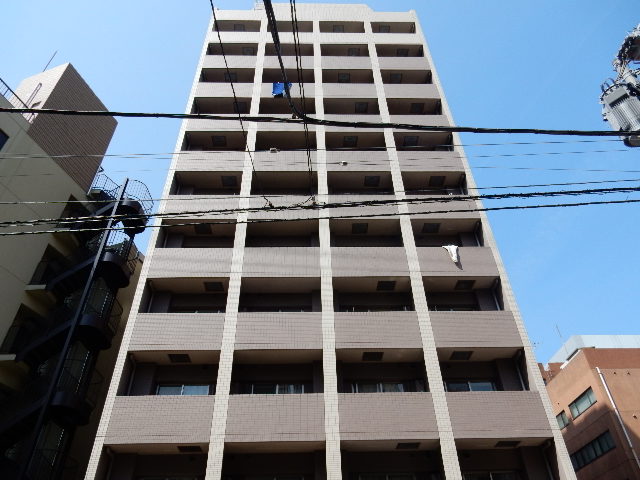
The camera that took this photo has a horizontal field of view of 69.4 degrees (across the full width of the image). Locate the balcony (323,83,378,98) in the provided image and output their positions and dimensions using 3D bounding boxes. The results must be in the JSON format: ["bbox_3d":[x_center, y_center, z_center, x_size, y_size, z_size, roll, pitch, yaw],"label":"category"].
[{"bbox_3d":[1.560,-7.423,24.529,2.806,1.339,1.100,0,-40,-2],"label":"balcony"}]

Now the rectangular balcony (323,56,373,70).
[{"bbox_3d":[1.495,-9.568,26.317,2.806,1.339,1.100,0,-40,-2],"label":"rectangular balcony"}]

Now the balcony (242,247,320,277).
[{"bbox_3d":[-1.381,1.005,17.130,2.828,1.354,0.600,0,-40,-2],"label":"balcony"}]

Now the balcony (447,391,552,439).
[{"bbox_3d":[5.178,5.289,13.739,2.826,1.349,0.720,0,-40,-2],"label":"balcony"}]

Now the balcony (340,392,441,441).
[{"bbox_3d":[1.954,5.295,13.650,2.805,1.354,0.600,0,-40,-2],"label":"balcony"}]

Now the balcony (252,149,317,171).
[{"bbox_3d":[-1.520,-3.126,20.846,2.806,1.339,1.100,0,-40,-2],"label":"balcony"}]

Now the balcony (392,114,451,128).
[{"bbox_3d":[4.867,-5.285,22.851,2.825,1.339,1.100,0,-40,-2],"label":"balcony"}]

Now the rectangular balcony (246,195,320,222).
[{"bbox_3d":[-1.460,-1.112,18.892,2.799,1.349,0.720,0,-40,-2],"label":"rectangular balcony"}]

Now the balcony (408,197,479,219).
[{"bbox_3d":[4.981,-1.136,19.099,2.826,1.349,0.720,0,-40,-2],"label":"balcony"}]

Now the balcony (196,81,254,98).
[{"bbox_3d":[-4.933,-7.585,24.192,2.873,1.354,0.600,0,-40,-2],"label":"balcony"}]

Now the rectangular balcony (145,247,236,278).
[{"bbox_3d":[-4.651,1.171,17.162,2.906,1.339,1.100,0,-40,-2],"label":"rectangular balcony"}]

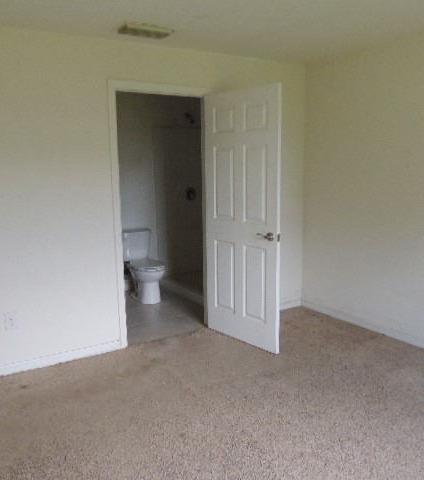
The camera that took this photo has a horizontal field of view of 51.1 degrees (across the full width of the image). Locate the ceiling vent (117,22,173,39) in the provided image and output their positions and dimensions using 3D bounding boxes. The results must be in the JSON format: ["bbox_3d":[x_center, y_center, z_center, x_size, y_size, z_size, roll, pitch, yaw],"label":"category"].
[{"bbox_3d":[-0.451,-1.435,3.063,0.350,0.030,0.195,-7,11,-30],"label":"ceiling vent"}]

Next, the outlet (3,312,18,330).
[{"bbox_3d":[-1.446,0.588,3.202,0.075,0.120,0.012,-7,11,-30],"label":"outlet"}]

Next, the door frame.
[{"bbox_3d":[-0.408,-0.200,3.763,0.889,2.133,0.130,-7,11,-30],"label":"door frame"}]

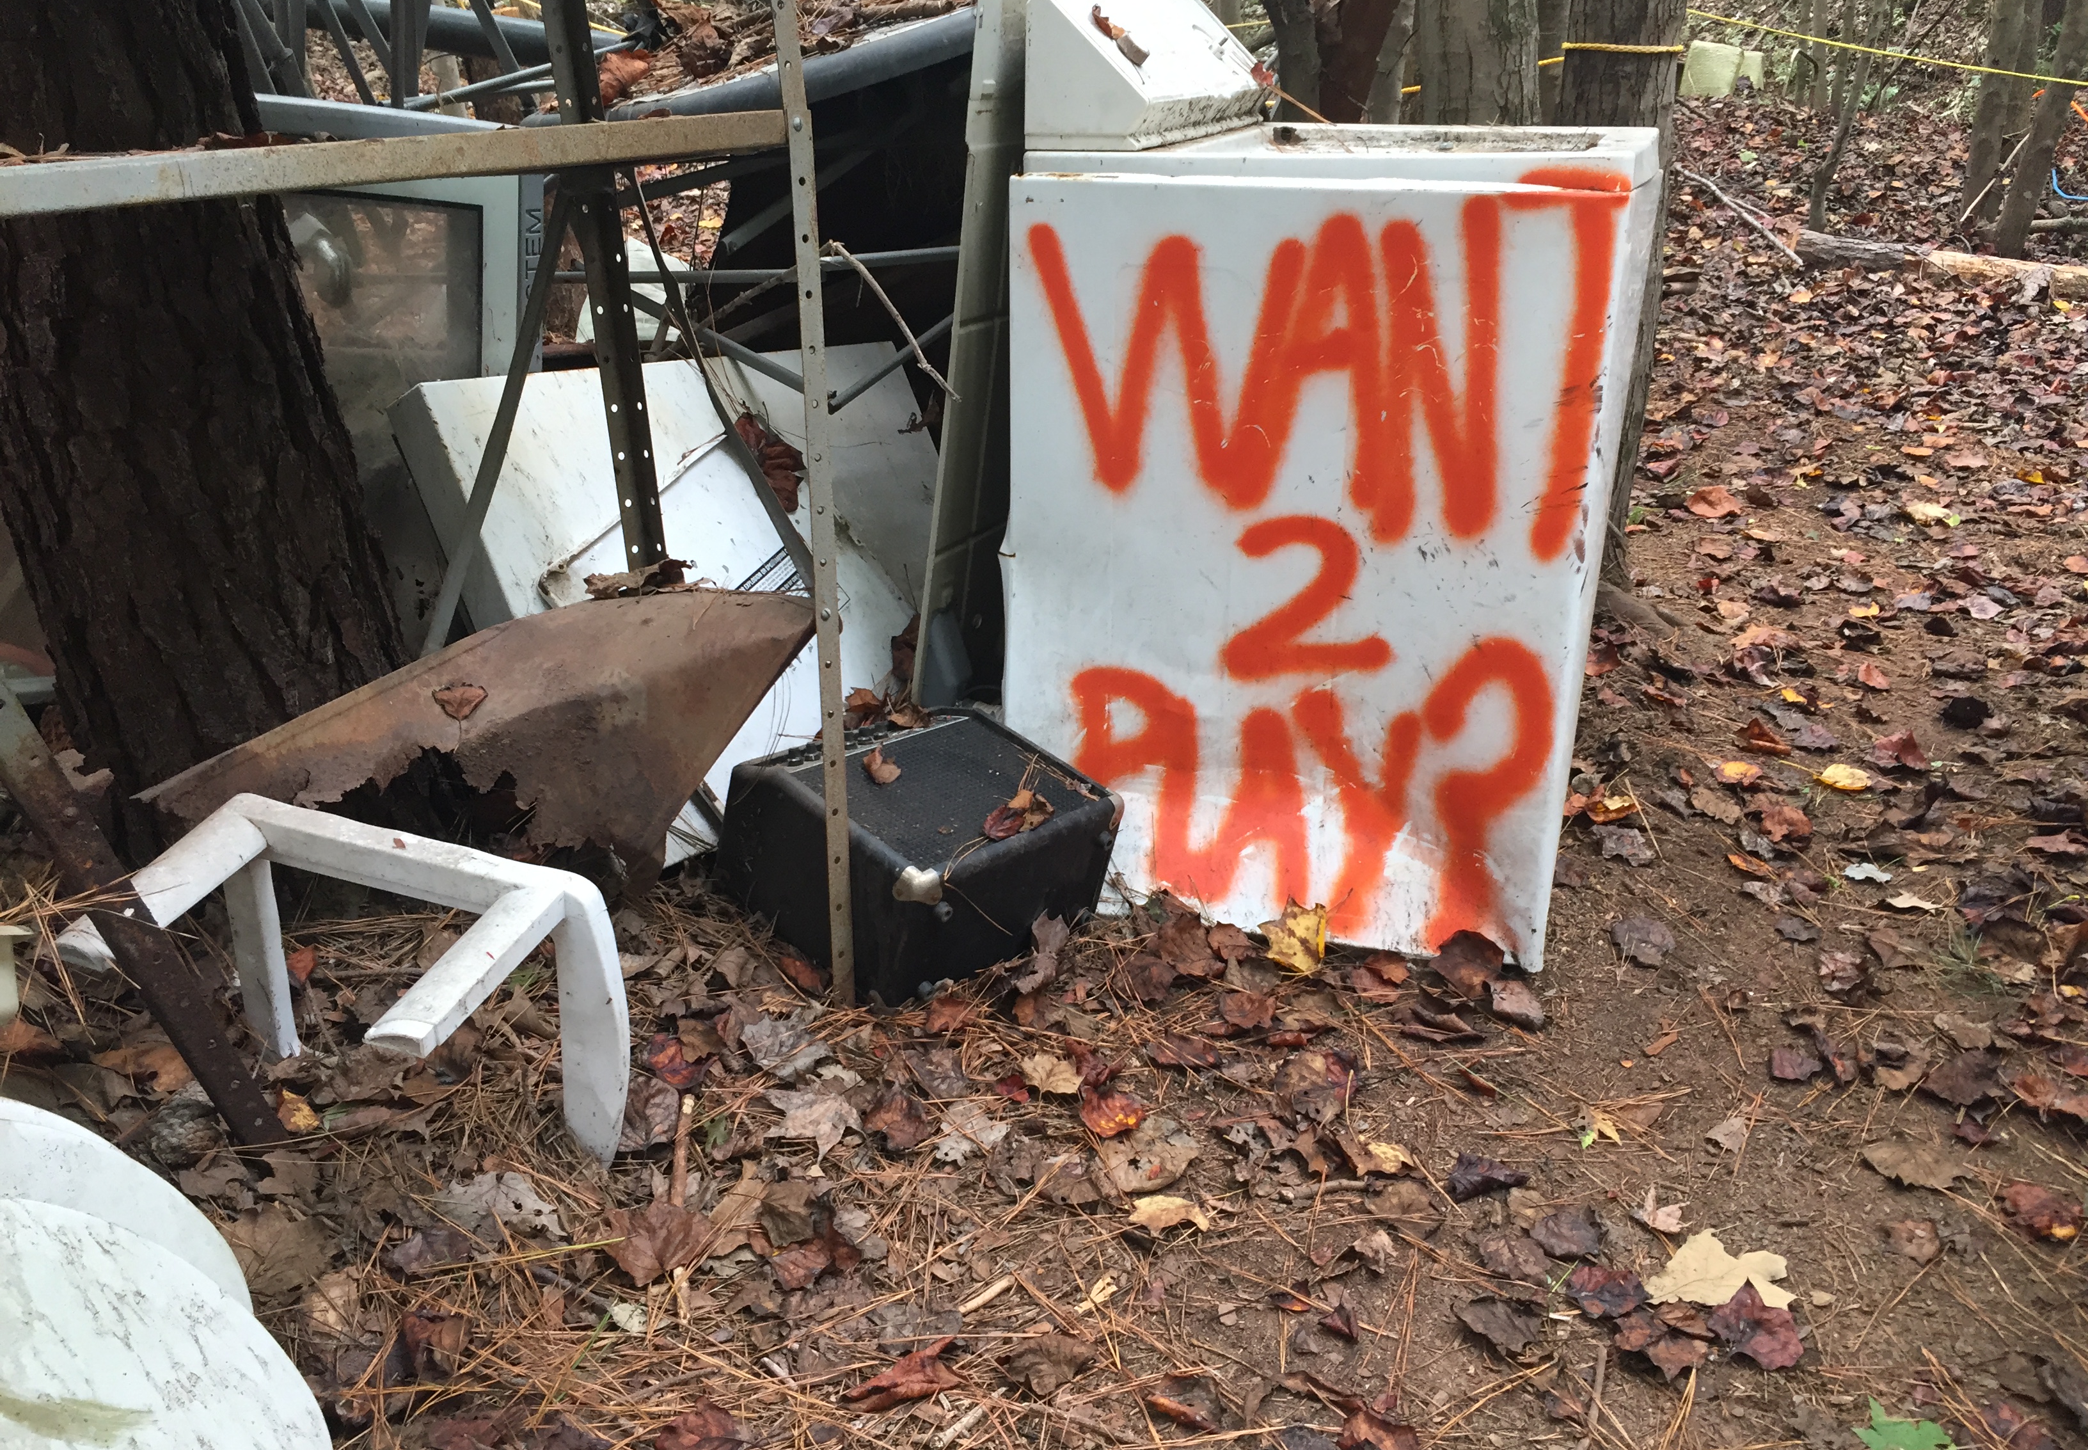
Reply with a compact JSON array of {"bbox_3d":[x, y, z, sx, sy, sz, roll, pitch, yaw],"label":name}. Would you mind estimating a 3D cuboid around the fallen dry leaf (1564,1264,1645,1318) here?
[{"bbox_3d":[0.487,0.490,1.517,0.065,0.020,0.057,-10,25,-22],"label":"fallen dry leaf"}]

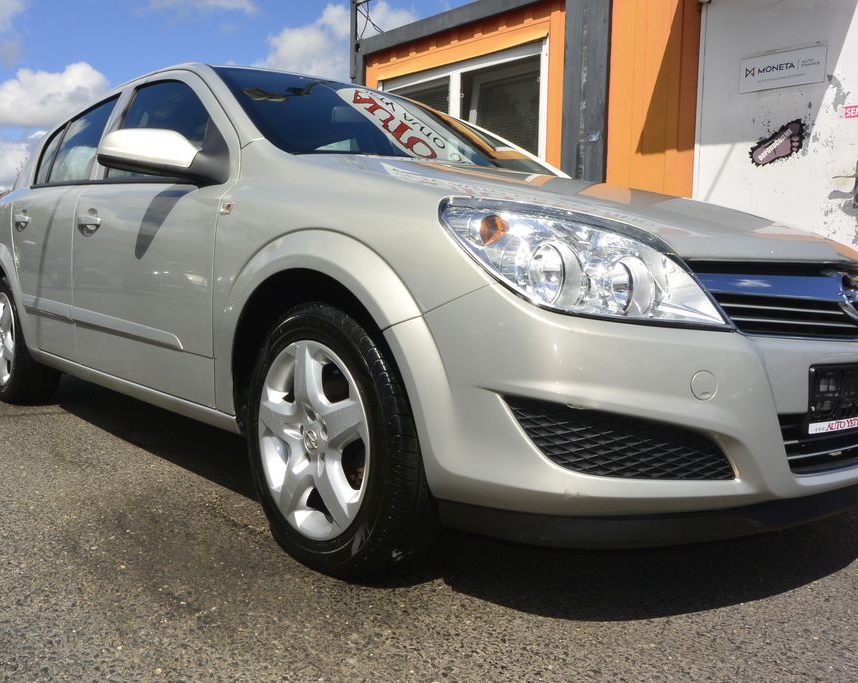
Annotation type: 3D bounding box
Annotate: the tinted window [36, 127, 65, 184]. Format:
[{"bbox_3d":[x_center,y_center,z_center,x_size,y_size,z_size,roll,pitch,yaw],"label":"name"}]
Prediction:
[{"bbox_3d":[-1.594,-0.801,3.287,0.230,0.310,0.040,7,-17,48],"label":"tinted window"}]

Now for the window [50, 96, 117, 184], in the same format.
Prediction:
[{"bbox_3d":[-1.371,-0.800,3.069,0.680,0.410,0.050,7,-17,48],"label":"window"}]

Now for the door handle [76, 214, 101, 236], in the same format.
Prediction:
[{"bbox_3d":[-1.136,-0.394,2.585,0.060,0.075,0.210,-3,7,-42],"label":"door handle"}]

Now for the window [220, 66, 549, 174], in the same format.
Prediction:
[{"bbox_3d":[-0.051,-0.732,2.645,1.360,0.120,0.900,-3,34,-42],"label":"window"}]

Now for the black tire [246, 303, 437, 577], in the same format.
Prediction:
[{"bbox_3d":[-0.196,0.209,1.747,0.210,0.630,0.630,-3,7,-42],"label":"black tire"}]

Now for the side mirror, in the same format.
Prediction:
[{"bbox_3d":[-0.717,-0.490,2.046,0.240,0.165,0.280,-3,7,-42],"label":"side mirror"}]

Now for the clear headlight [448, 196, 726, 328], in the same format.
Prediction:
[{"bbox_3d":[0.284,-0.143,1.402,0.400,0.240,0.440,-3,7,-42],"label":"clear headlight"}]

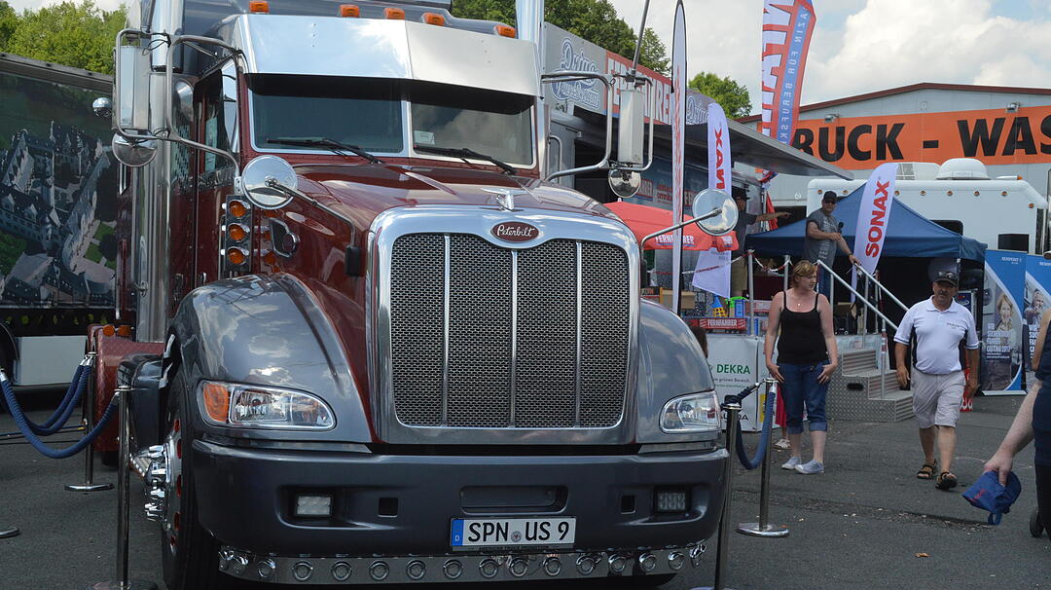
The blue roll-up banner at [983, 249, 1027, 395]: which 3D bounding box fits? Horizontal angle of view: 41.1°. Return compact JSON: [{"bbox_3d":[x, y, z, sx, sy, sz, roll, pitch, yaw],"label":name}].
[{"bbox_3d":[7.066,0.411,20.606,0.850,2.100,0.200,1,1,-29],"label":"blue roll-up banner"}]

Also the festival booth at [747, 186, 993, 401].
[{"bbox_3d":[5.250,-0.150,21.029,3.000,3.100,3.000,3,1,24],"label":"festival booth"}]

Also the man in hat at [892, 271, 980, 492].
[{"bbox_3d":[3.317,0.669,11.304,0.650,1.720,0.450,2,0,12],"label":"man in hat"}]

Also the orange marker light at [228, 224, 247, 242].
[{"bbox_3d":[-1.458,-0.313,7.100,0.095,0.090,0.080,2,0,-18],"label":"orange marker light"}]

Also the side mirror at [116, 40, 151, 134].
[{"bbox_3d":[-2.112,-1.120,7.550,0.190,0.470,0.110,2,0,4],"label":"side mirror"}]

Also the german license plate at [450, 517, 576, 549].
[{"bbox_3d":[-0.044,0.949,5.610,0.520,0.110,0.015,2,-6,-18],"label":"german license plate"}]

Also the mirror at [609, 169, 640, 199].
[{"bbox_3d":[0.591,-0.681,8.300,0.220,0.220,0.080,2,1,-28],"label":"mirror"}]

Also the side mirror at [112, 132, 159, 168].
[{"bbox_3d":[-2.091,-0.795,7.500,0.230,0.220,0.090,2,0,2],"label":"side mirror"}]

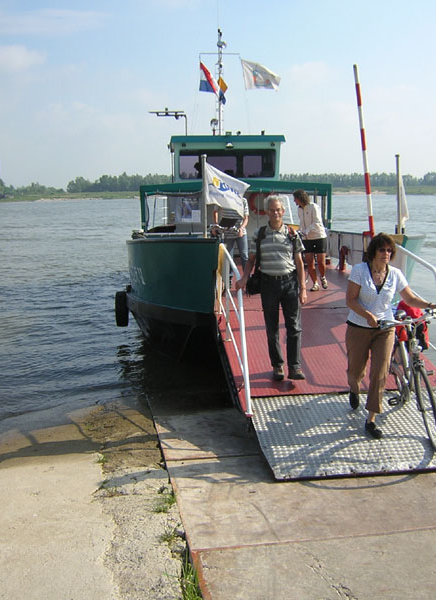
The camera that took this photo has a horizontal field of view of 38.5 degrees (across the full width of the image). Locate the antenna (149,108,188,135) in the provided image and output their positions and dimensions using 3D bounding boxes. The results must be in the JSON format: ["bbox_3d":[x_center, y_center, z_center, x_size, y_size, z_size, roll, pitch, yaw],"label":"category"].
[{"bbox_3d":[-1.258,-4.536,15.857,1.000,0.680,0.220,-2,10,-8],"label":"antenna"}]

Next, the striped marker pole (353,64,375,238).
[{"bbox_3d":[2.563,-2.616,10.918,0.090,2.950,0.090,-9,10,-7],"label":"striped marker pole"}]

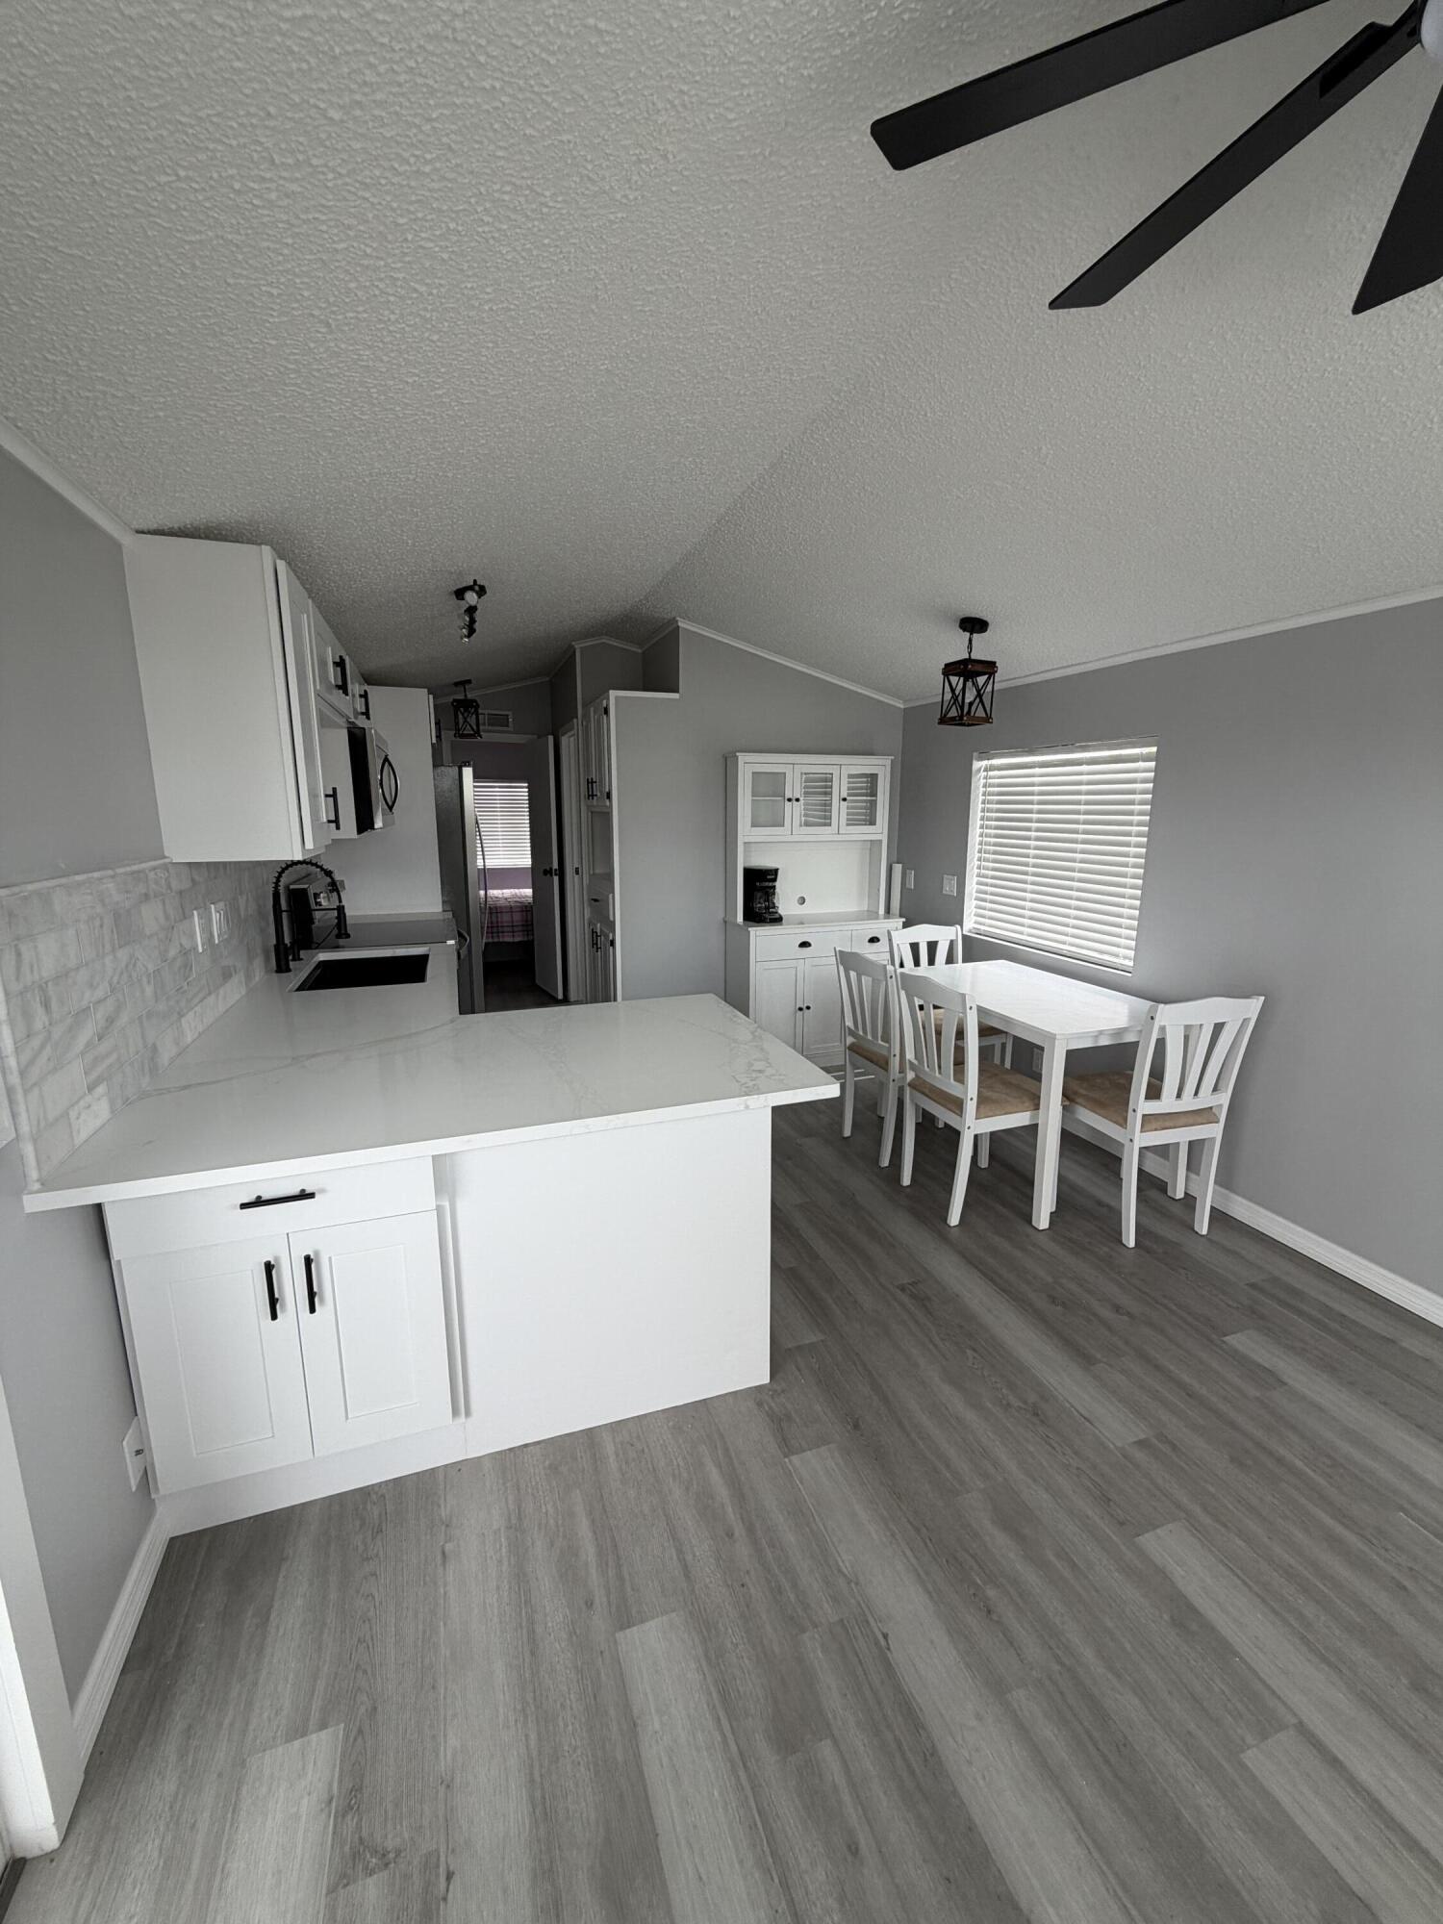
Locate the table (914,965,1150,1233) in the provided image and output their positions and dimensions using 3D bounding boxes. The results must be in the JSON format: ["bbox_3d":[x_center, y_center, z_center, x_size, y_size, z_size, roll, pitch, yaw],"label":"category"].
[{"bbox_3d":[1.296,0.481,3.371,0.690,0.735,1.120,-4,12,-18],"label":"table"}]

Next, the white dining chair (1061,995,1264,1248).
[{"bbox_3d":[1.530,0.506,2.841,0.430,0.895,0.475,-3,12,-13],"label":"white dining chair"}]

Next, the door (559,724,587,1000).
[{"bbox_3d":[-1.048,-0.632,5.660,0.100,2.045,0.750,-4,12,-19],"label":"door"}]

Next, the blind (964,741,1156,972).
[{"bbox_3d":[1.573,-0.531,3.735,0.060,0.960,1.160,-4,12,-18],"label":"blind"}]

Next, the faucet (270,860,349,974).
[{"bbox_3d":[-1.551,-0.176,2.922,0.267,0.410,0.085,-4,12,-19],"label":"faucet"}]

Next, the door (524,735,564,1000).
[{"bbox_3d":[-1.429,-0.749,6.292,0.040,2.020,0.660,-6,13,-27],"label":"door"}]

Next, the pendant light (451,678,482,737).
[{"bbox_3d":[-1.739,-1.724,5.301,0.182,0.372,0.180,-4,12,-19],"label":"pendant light"}]

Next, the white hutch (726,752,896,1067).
[{"bbox_3d":[0.533,-0.278,4.514,0.976,1.785,0.439,-4,12,-19],"label":"white hutch"}]

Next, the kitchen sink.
[{"bbox_3d":[-1.365,0.129,3.023,0.455,0.210,0.750,-4,12,-19],"label":"kitchen sink"}]

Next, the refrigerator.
[{"bbox_3d":[-1.889,-0.322,4.872,0.810,1.755,0.840,-4,12,-18],"label":"refrigerator"}]

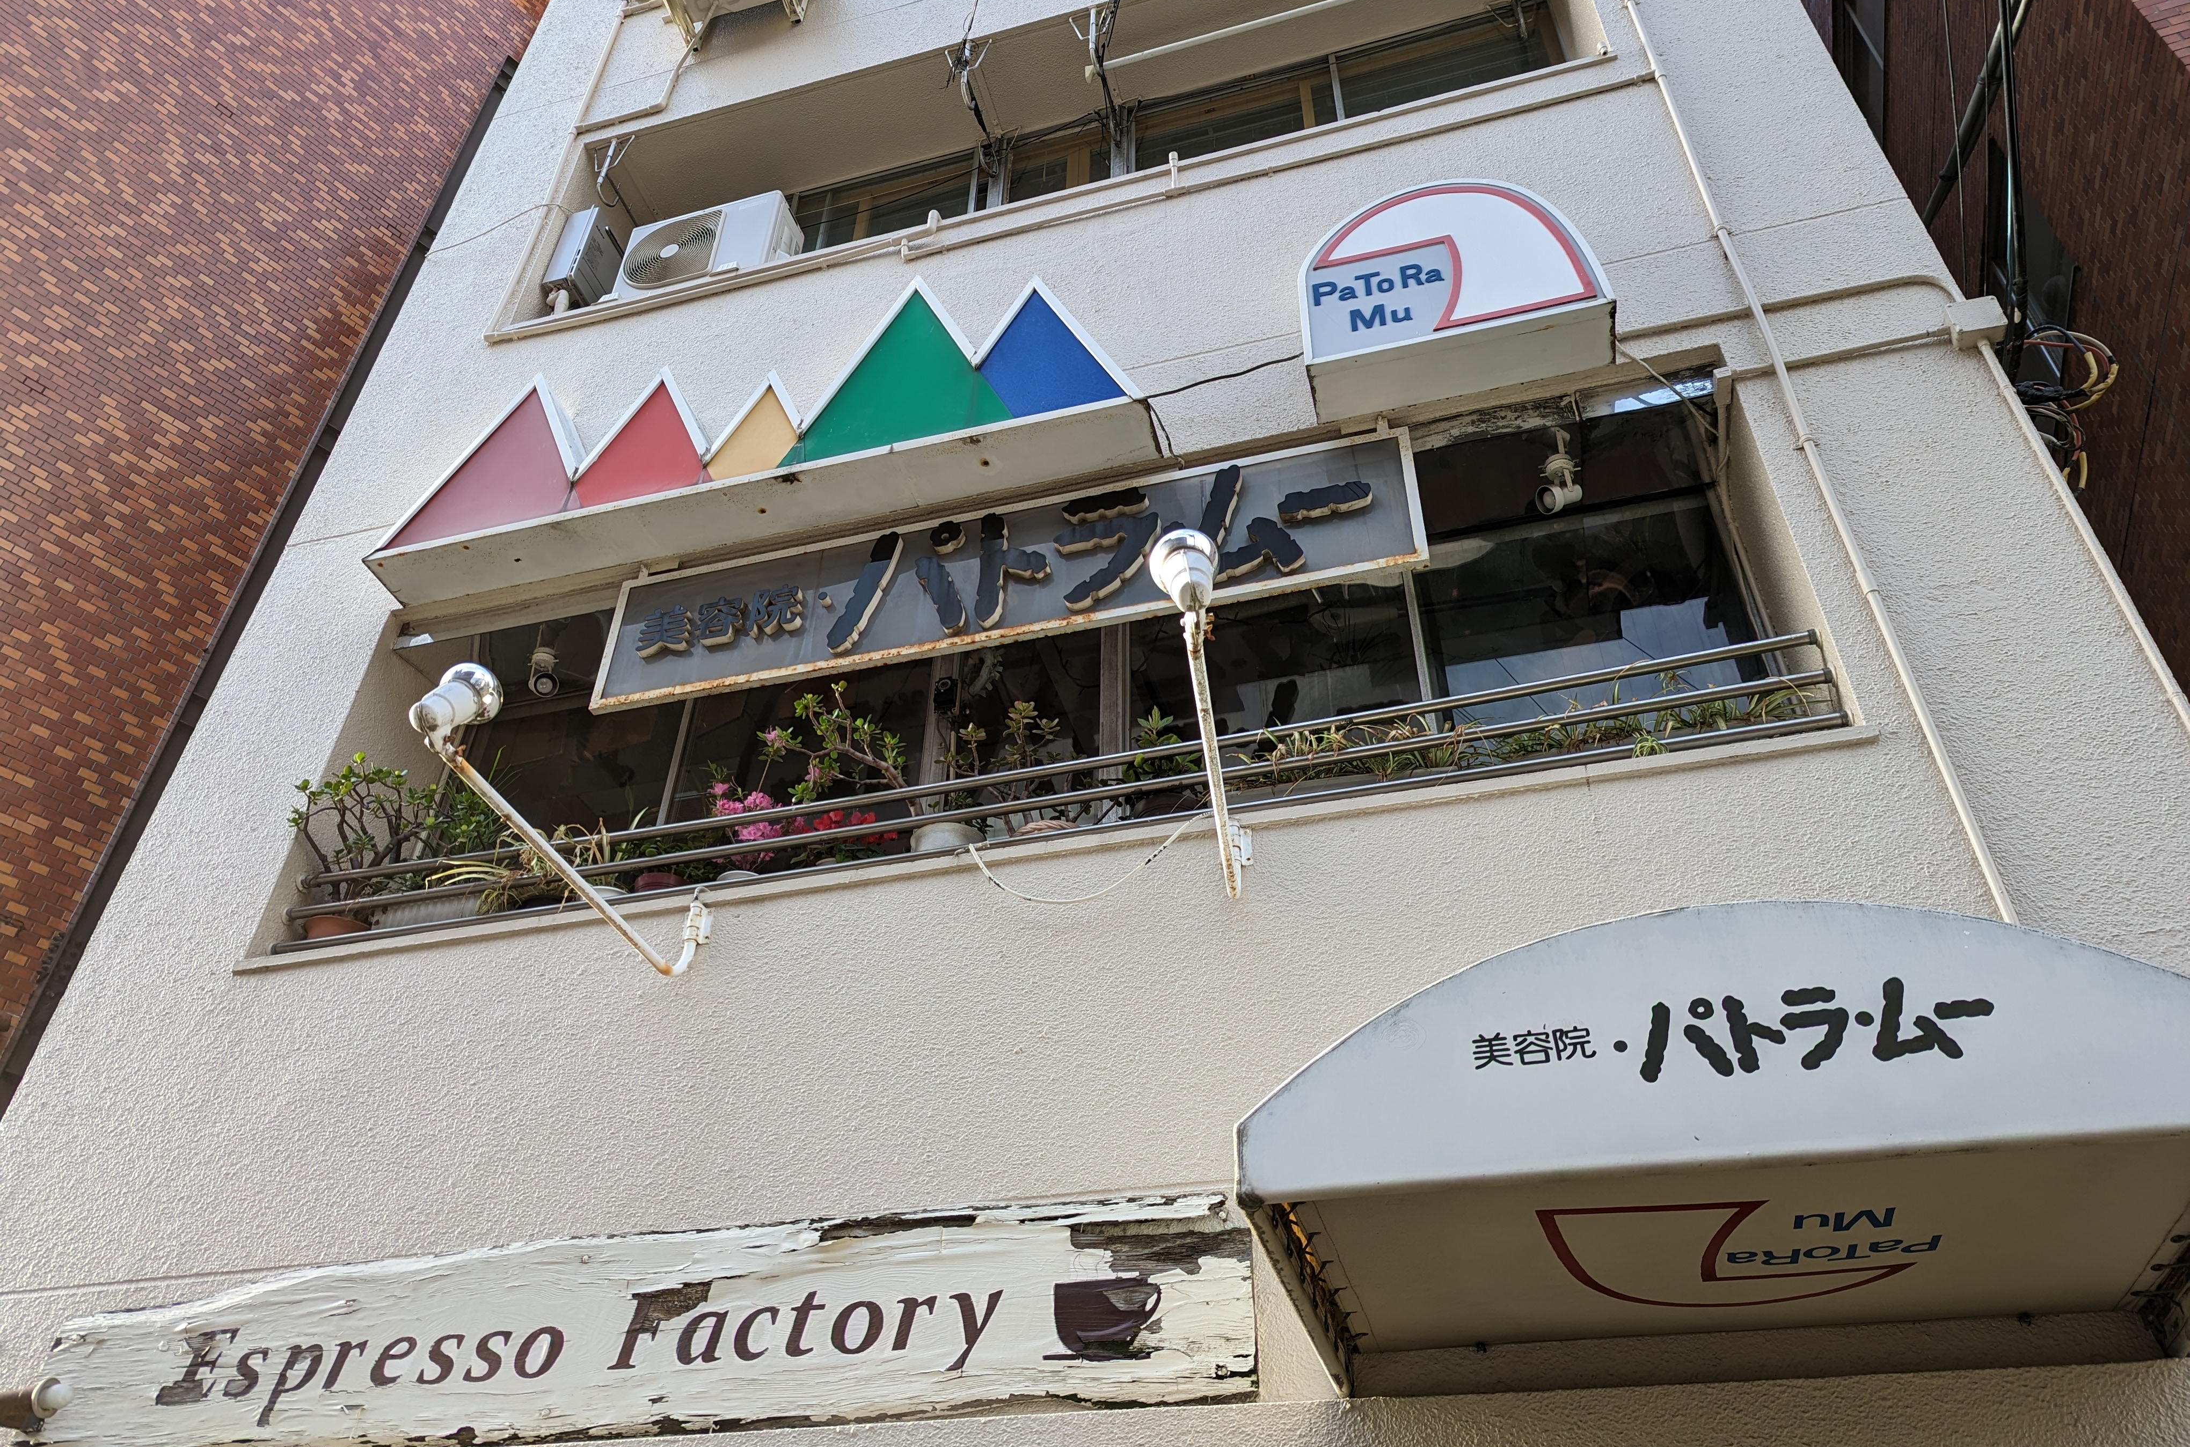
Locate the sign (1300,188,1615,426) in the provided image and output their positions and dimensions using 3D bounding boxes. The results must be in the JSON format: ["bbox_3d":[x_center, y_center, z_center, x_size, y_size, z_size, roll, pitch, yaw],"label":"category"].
[{"bbox_3d":[1.148,-1.437,5.006,0.937,0.787,0.248,-9,-39,13],"label":"sign"}]

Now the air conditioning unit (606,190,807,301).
[{"bbox_3d":[-1.776,-2.105,7.037,0.764,0.553,0.275,-9,-39,13],"label":"air conditioning unit"}]

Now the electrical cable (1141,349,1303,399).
[{"bbox_3d":[0.432,-1.160,5.083,0.566,0.080,0.060,-9,-39,13],"label":"electrical cable"}]

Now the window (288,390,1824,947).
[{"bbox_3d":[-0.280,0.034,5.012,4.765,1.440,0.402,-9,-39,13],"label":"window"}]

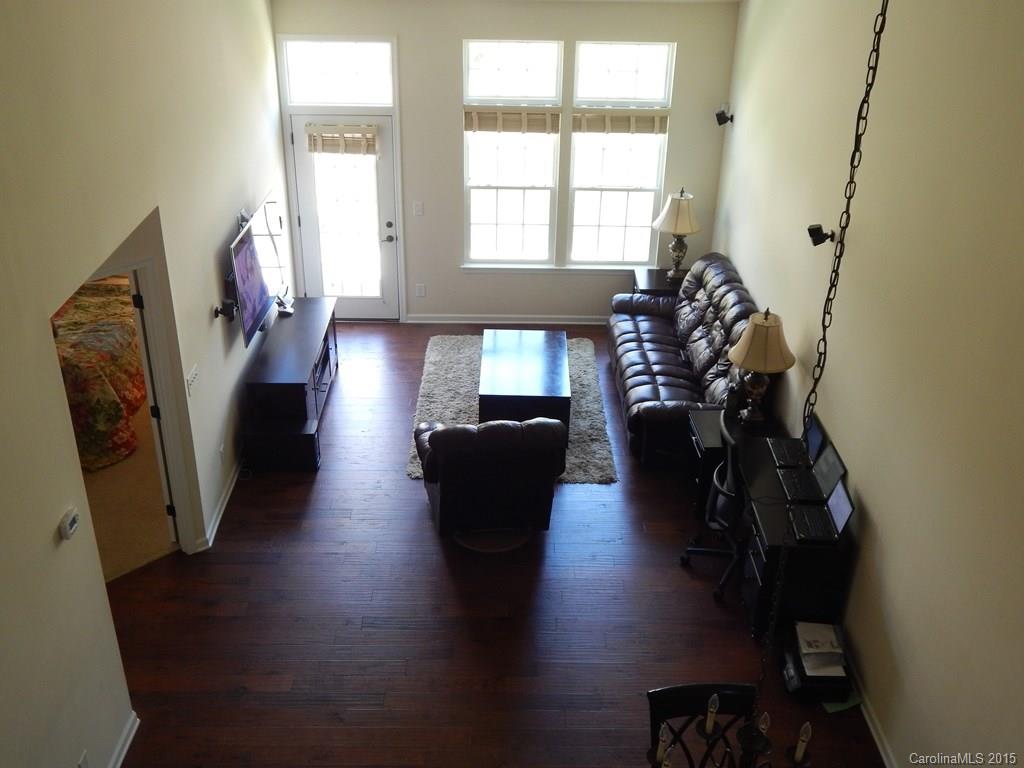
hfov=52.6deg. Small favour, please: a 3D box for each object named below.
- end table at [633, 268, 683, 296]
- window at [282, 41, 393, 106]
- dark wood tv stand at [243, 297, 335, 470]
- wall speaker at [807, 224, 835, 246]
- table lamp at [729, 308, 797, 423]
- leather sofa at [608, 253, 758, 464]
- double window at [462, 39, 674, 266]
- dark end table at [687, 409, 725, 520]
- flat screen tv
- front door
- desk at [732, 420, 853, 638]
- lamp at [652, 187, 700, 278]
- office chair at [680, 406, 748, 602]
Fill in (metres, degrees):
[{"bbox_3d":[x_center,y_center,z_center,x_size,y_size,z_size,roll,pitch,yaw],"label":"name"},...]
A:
[{"bbox_3d":[1.469,-0.715,9.984,0.610,0.600,0.560,1,28,-1],"label":"end table"},{"bbox_3d":[-1.531,-2.764,9.206,0.940,0.580,0.070,1,28,-1],"label":"window"},{"bbox_3d":[-1.764,-0.065,8.604,0.530,0.650,1.770,1,28,-1],"label":"dark wood tv stand"},{"bbox_3d":[1.910,-0.916,6.409,0.150,0.125,0.085,-19,26,9],"label":"wall speaker"},{"bbox_3d":[1.748,-0.118,7.244,0.460,0.830,0.460,1,27,-1],"label":"table lamp"},{"bbox_3d":[1.438,-0.261,8.707,1.030,1.000,2.120,1,28,-1],"label":"leather sofa"},{"bbox_3d":[0.493,-2.098,9.653,1.910,2.120,0.100,1,27,-1],"label":"double window"},{"bbox_3d":[1.582,0.598,7.467,0.570,0.620,0.550,1,28,-1],"label":"dark end table"},{"bbox_3d":[-1.890,-0.902,7.794,0.070,0.770,1.300,2,28,1],"label":"flat screen tv"},{"bbox_3d":[-1.556,-1.551,9.853,0.920,2.020,0.060,1,28,-1],"label":"front door"},{"bbox_3d":[1.682,0.953,6.624,0.500,0.730,1.240,1,27,-1],"label":"desk"},{"bbox_3d":[1.565,-1.408,9.750,0.460,0.830,0.460,1,27,-1],"label":"lamp"},{"bbox_3d":[1.483,0.767,6.662,0.660,1.020,0.640,1,27,-1],"label":"office chair"}]

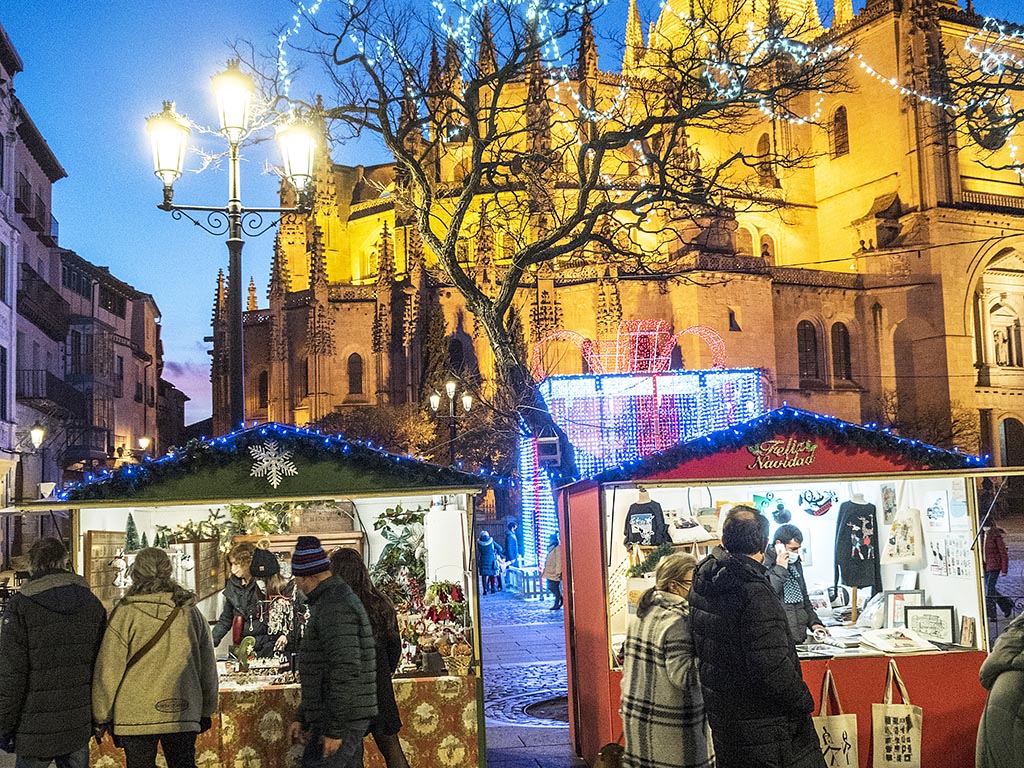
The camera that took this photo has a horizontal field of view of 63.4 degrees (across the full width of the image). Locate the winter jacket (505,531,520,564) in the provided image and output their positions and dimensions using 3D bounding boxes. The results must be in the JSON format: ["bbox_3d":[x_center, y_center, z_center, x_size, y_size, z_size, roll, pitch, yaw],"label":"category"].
[{"bbox_3d":[0.012,4.019,20.300,0.360,0.820,0.500,-3,-7,6],"label":"winter jacket"}]

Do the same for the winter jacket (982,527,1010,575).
[{"bbox_3d":[7.822,2.694,13.400,0.330,0.720,0.460,2,-8,-30],"label":"winter jacket"}]

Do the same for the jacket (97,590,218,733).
[{"bbox_3d":[-1.709,1.344,3.970,0.570,0.660,0.340,-1,-7,-12],"label":"jacket"}]

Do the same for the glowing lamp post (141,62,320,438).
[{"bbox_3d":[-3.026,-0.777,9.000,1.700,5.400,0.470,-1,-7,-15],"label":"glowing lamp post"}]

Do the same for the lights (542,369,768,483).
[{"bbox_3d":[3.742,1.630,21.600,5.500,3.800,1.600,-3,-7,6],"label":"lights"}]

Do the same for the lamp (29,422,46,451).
[{"bbox_3d":[-15.467,1.695,27.000,0.470,0.880,0.470,2,-8,-30],"label":"lamp"}]

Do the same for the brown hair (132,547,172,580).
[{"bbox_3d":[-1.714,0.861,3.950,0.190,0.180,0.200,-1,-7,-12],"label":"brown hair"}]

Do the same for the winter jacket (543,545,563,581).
[{"bbox_3d":[0.893,3.750,17.400,0.420,0.760,0.520,-7,-8,31],"label":"winter jacket"}]

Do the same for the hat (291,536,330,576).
[{"bbox_3d":[-1.019,0.875,4.200,0.210,0.190,0.190,-18,-13,39],"label":"hat"}]

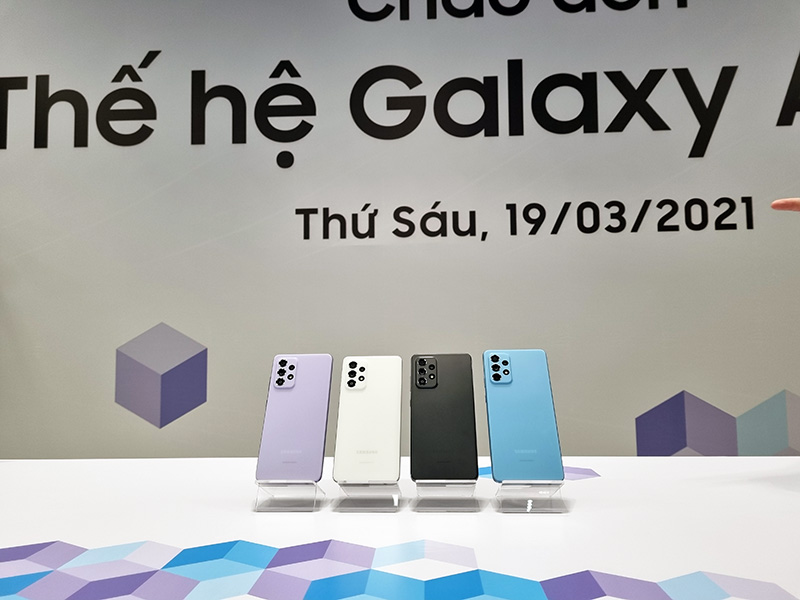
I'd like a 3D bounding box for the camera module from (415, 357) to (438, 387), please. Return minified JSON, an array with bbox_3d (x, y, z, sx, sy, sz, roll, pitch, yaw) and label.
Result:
[{"bbox_3d":[0.033,0.089,0.740,0.028,0.043,0.003,-2,-35,4],"label":"camera module"}]

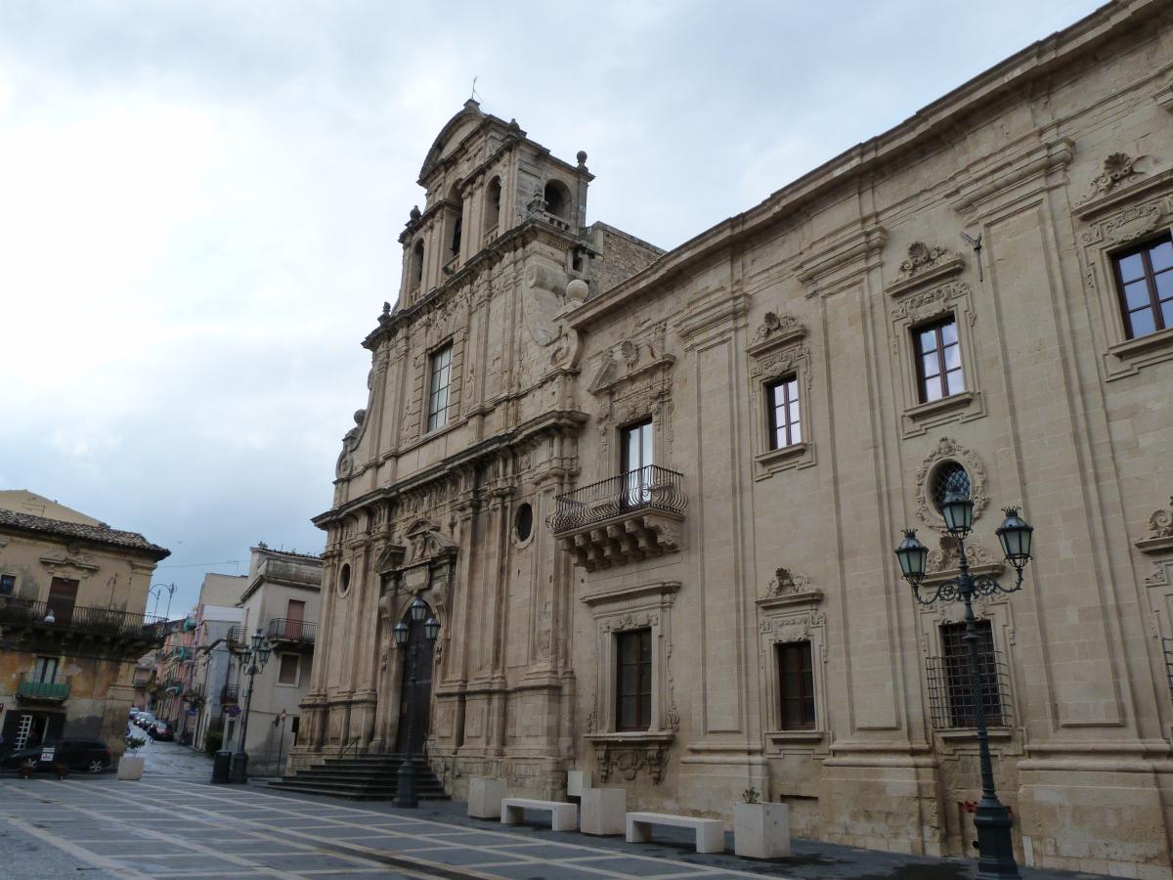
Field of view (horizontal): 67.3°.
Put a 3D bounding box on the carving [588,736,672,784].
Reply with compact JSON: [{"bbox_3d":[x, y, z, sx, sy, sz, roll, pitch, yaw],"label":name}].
[{"bbox_3d":[1.026,7.522,20.634,0.430,1.020,2.350,16,-24,-37],"label":"carving"}]

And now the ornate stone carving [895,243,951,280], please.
[{"bbox_3d":[6.706,-3.551,17.584,0.300,0.610,1.180,16,-24,-37],"label":"ornate stone carving"}]

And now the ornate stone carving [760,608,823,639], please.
[{"bbox_3d":[4.220,3.830,18.153,0.200,0.500,1.570,16,-24,-37],"label":"ornate stone carving"}]

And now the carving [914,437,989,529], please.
[{"bbox_3d":[6.497,0.771,15.677,0.220,1.672,1.337,16,-24,-36],"label":"carving"}]

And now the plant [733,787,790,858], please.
[{"bbox_3d":[2.778,6.067,14.066,0.580,1.000,0.580,16,-24,-36],"label":"plant"}]

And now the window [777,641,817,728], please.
[{"bbox_3d":[4.430,5.134,18.409,0.200,1.780,0.971,16,-24,-36],"label":"window"}]

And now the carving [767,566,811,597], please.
[{"bbox_3d":[4.207,2.955,18.333,0.300,0.570,1.070,16,-24,-37],"label":"carving"}]

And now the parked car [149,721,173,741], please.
[{"bbox_3d":[-33.744,23.009,69.638,1.720,1.520,3.900,11,-21,-26],"label":"parked car"}]

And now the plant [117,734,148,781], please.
[{"bbox_3d":[-17.569,12.312,34.176,0.740,1.630,0.740,16,-24,-37],"label":"plant"}]

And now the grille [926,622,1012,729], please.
[{"bbox_3d":[6.298,3.901,14.652,0.350,1.679,1.316,16,-24,-36],"label":"grille"}]

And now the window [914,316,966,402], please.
[{"bbox_3d":[6.631,-1.507,16.602,0.150,1.577,0.911,16,-24,-36],"label":"window"}]

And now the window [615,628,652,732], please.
[{"bbox_3d":[1.250,6.044,22.259,0.200,2.459,1.448,16,-24,-36],"label":"window"}]

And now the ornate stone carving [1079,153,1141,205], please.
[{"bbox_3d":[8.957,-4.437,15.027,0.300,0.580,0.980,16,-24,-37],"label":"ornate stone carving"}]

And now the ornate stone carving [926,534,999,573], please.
[{"bbox_3d":[6.612,2.011,15.601,0.300,0.580,1.190,16,-24,-37],"label":"ornate stone carving"}]

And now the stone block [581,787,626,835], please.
[{"bbox_3d":[0.343,7.296,17.326,0.600,0.800,0.620,16,-24,-37],"label":"stone block"}]

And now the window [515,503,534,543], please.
[{"bbox_3d":[-1.794,2.499,26.448,0.200,1.185,0.952,16,-24,-36],"label":"window"}]

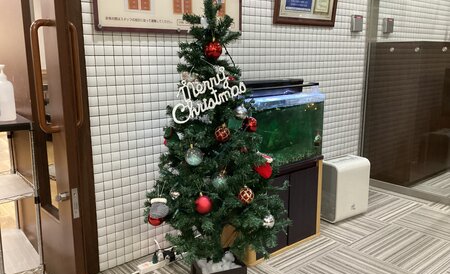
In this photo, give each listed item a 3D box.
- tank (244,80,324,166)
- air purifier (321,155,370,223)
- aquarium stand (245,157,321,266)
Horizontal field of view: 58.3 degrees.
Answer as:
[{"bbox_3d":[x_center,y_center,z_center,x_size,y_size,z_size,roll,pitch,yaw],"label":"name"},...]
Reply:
[{"bbox_3d":[0.259,-0.076,2.285,0.585,0.430,0.310,-10,14,-39],"label":"tank"},{"bbox_3d":[0.807,0.347,2.805,0.335,0.390,0.220,-8,13,-34],"label":"air purifier"},{"bbox_3d":[0.263,0.380,2.376,0.590,0.500,0.320,-10,14,-39],"label":"aquarium stand"}]

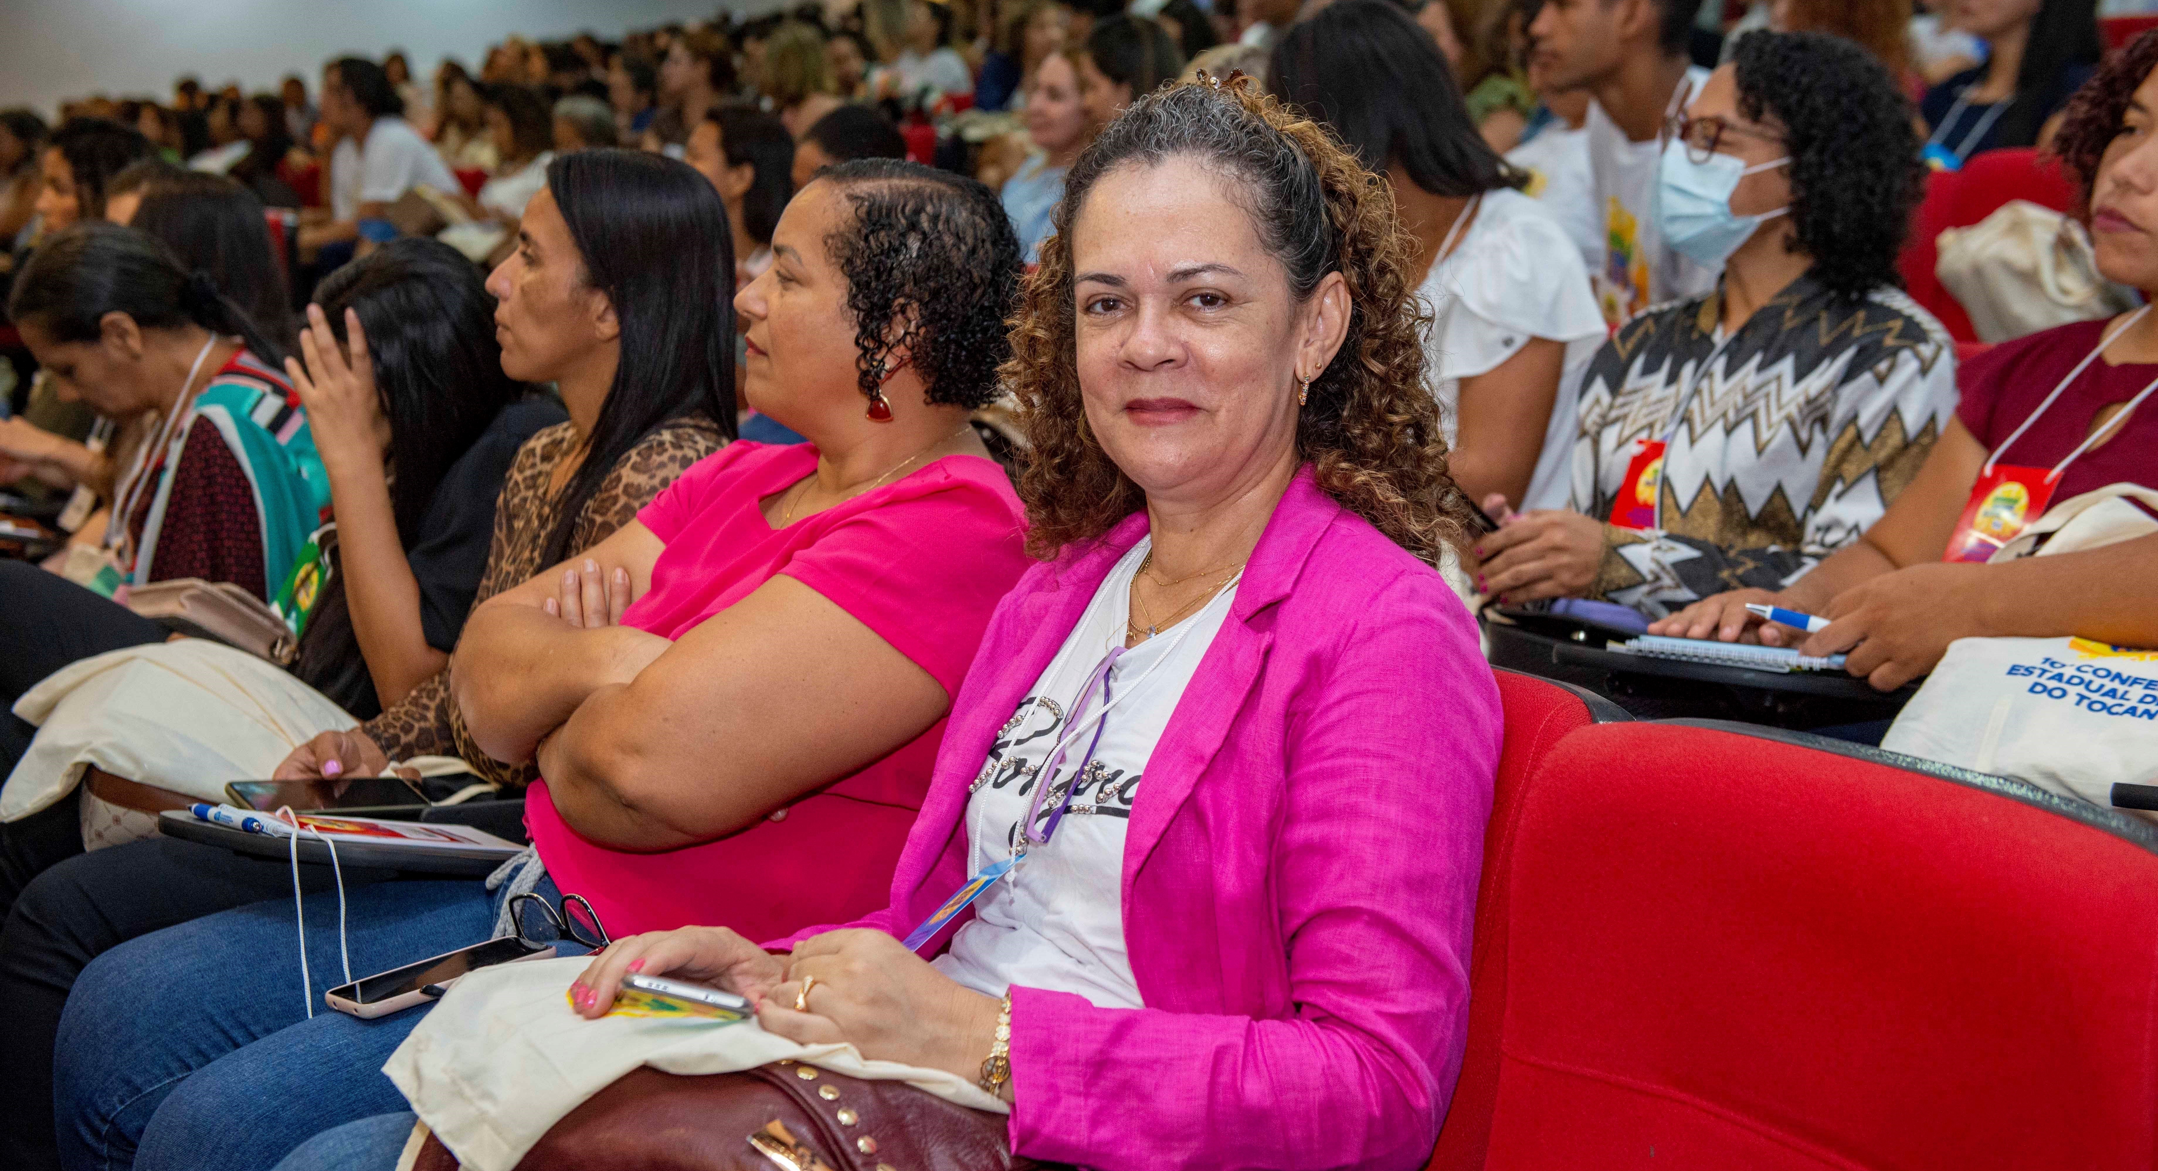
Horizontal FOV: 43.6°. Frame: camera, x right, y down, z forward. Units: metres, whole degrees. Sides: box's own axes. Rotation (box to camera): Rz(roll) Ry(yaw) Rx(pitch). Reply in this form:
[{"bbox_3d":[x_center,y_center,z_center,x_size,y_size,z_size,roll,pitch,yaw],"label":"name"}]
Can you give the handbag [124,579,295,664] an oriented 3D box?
[{"bbox_3d":[-0.962,0.038,2.970,0.140,0.060,0.220,30,-9,-34],"label":"handbag"}]

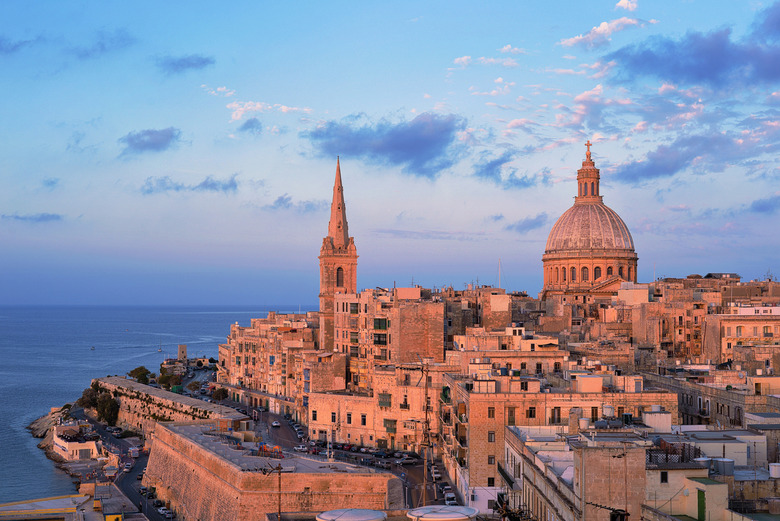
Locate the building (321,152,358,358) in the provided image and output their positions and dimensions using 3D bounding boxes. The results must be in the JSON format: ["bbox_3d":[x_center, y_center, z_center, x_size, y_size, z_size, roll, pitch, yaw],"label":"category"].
[{"bbox_3d":[-14.341,0.989,301.846,9.800,60.000,9.800,0,-2,-11],"label":"building"}]

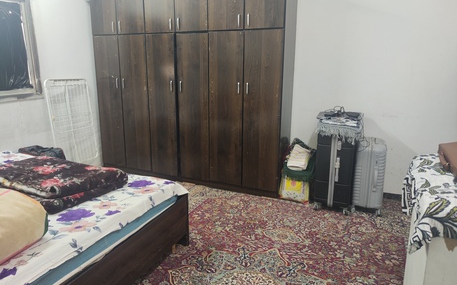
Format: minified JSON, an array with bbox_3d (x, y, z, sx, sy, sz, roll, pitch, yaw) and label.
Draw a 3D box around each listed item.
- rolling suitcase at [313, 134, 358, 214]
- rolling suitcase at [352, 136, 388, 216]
[{"bbox_3d":[1.061,0.230,3.103,0.329,0.772,0.493,7,15,24],"label":"rolling suitcase"},{"bbox_3d":[1.364,0.302,3.055,0.248,0.662,0.447,7,15,24],"label":"rolling suitcase"}]

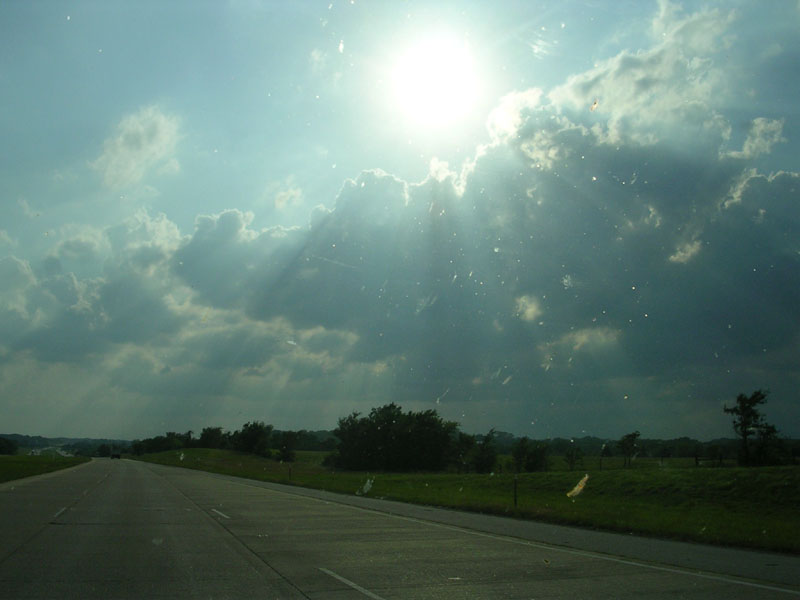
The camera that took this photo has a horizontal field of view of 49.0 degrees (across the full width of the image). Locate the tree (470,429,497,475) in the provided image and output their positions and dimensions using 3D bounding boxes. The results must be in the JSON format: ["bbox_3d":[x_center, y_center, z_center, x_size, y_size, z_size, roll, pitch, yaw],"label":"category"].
[{"bbox_3d":[8.467,15.181,88.000,2.810,4.630,2.670,0,-10,5],"label":"tree"}]

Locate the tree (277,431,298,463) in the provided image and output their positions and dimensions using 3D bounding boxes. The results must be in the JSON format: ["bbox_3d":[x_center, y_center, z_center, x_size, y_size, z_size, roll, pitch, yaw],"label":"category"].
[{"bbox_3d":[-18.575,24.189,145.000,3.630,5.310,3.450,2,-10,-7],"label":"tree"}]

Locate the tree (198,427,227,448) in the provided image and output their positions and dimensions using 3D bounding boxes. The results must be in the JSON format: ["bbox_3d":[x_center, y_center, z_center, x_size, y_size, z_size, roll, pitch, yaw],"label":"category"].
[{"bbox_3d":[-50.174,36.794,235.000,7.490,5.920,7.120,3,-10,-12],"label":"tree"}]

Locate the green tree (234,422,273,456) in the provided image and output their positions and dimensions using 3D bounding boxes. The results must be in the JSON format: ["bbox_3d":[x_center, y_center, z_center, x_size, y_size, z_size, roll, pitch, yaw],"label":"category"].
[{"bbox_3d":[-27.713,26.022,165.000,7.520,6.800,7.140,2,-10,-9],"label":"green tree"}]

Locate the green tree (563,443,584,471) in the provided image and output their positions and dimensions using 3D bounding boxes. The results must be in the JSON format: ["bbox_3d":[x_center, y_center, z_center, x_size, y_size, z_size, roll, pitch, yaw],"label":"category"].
[{"bbox_3d":[15.015,13.544,76.000,1.900,2.440,1.810,-1,-10,11],"label":"green tree"}]

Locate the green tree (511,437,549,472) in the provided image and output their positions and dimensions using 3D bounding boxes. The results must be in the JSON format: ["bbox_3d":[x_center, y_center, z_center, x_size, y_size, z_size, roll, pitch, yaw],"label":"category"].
[{"bbox_3d":[11.797,14.074,80.000,3.460,3.300,3.290,-1,-10,8],"label":"green tree"}]

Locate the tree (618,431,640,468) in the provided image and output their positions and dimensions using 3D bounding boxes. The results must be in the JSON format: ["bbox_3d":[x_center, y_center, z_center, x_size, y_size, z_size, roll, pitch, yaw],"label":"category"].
[{"bbox_3d":[21.429,13.959,82.000,2.050,3.570,1.950,-2,-10,14],"label":"tree"}]

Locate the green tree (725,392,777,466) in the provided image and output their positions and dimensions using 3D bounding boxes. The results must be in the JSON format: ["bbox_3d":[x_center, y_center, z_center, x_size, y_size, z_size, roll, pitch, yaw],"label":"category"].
[{"bbox_3d":[22.749,8.439,56.983,3.380,5.160,3.210,-3,-11,21],"label":"green tree"}]

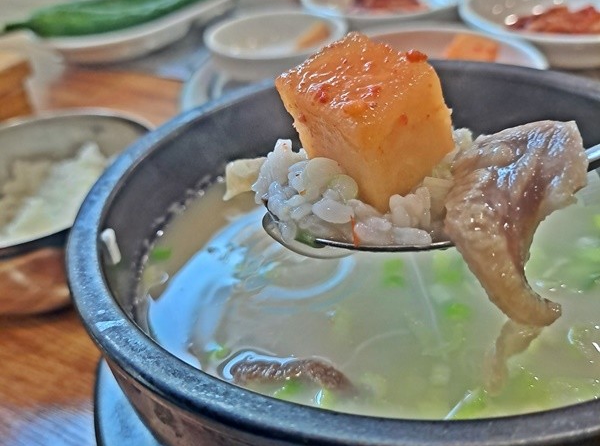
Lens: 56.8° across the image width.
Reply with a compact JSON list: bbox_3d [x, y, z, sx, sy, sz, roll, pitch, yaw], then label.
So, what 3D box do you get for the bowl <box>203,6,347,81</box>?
[{"bbox_3d":[-0.017,-0.125,0.408,0.104,0.031,0.104,-4,38,3],"label":"bowl"}]

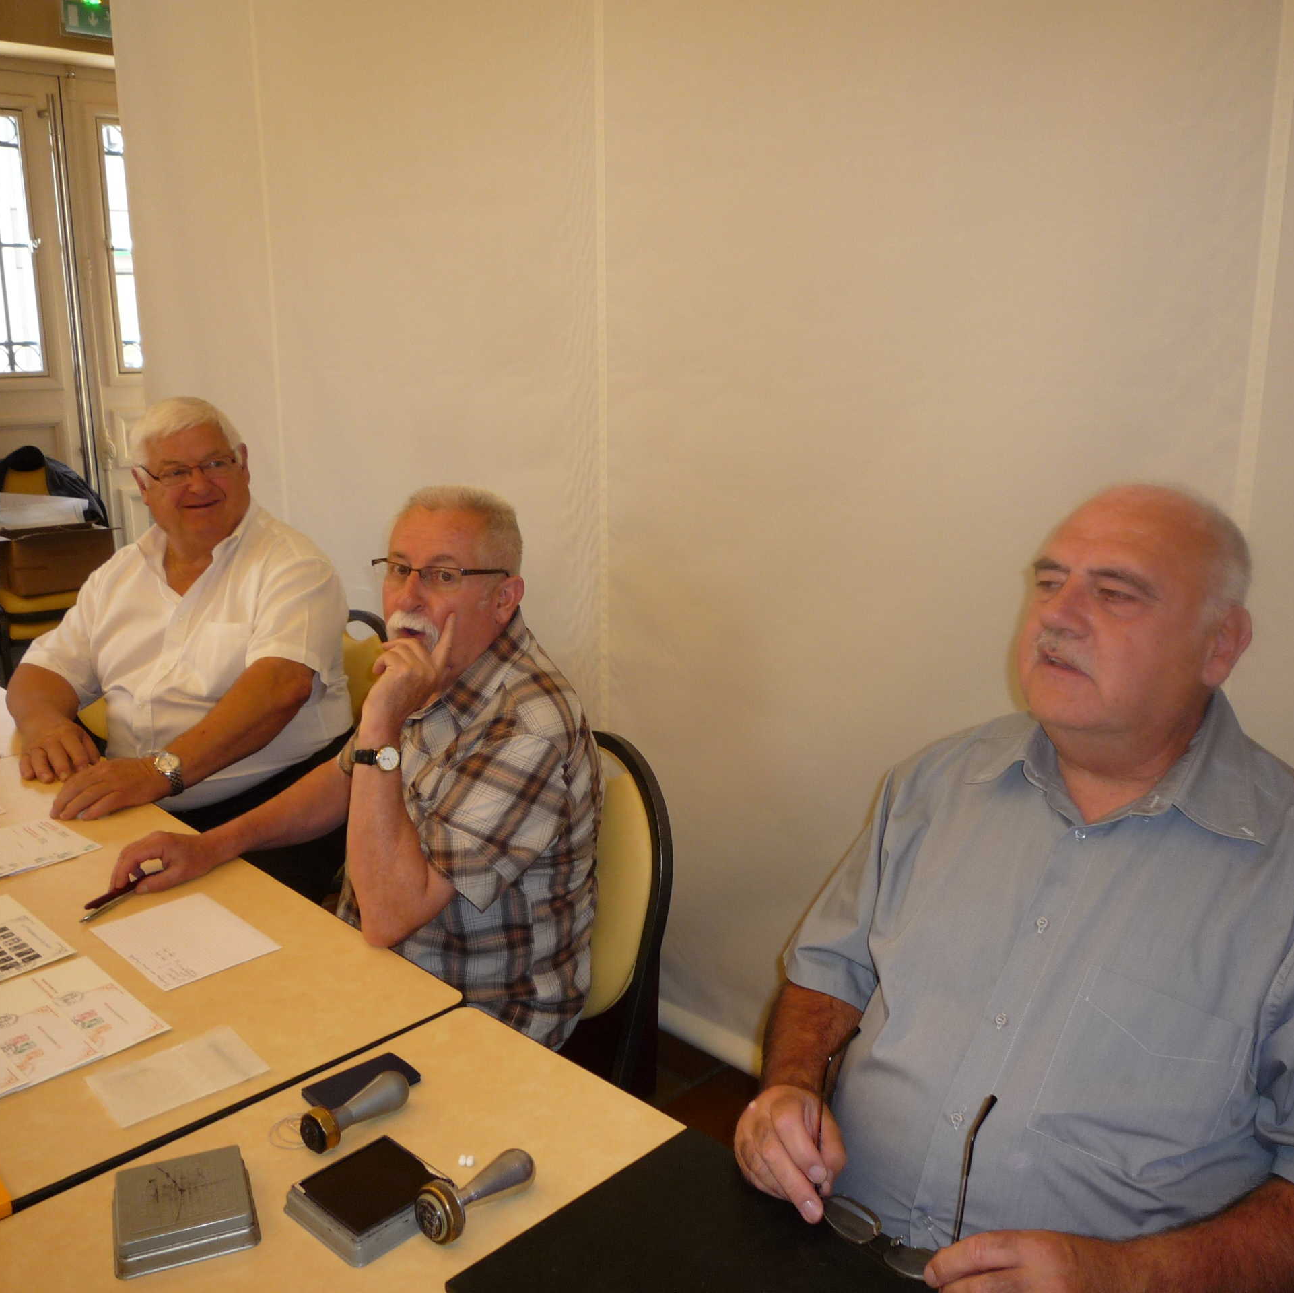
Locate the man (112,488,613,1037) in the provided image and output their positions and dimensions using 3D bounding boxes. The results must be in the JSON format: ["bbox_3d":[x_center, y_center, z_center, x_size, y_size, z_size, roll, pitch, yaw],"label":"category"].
[{"bbox_3d":[-0.408,0.438,1.659,0.710,1.270,0.560,-12,19,-38],"label":"man"}]

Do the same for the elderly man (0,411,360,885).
[{"bbox_3d":[-0.864,0.262,2.198,0.620,1.340,0.720,7,16,25],"label":"elderly man"}]

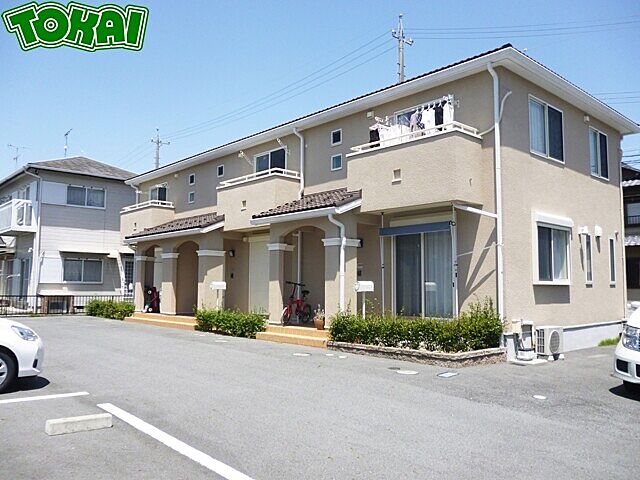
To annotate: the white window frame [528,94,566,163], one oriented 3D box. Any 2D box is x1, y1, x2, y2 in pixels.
[{"bbox_3d":[5.025,-2.396,11.429,1.690,1.220,0.100,4,-6,-42],"label":"white window frame"}]

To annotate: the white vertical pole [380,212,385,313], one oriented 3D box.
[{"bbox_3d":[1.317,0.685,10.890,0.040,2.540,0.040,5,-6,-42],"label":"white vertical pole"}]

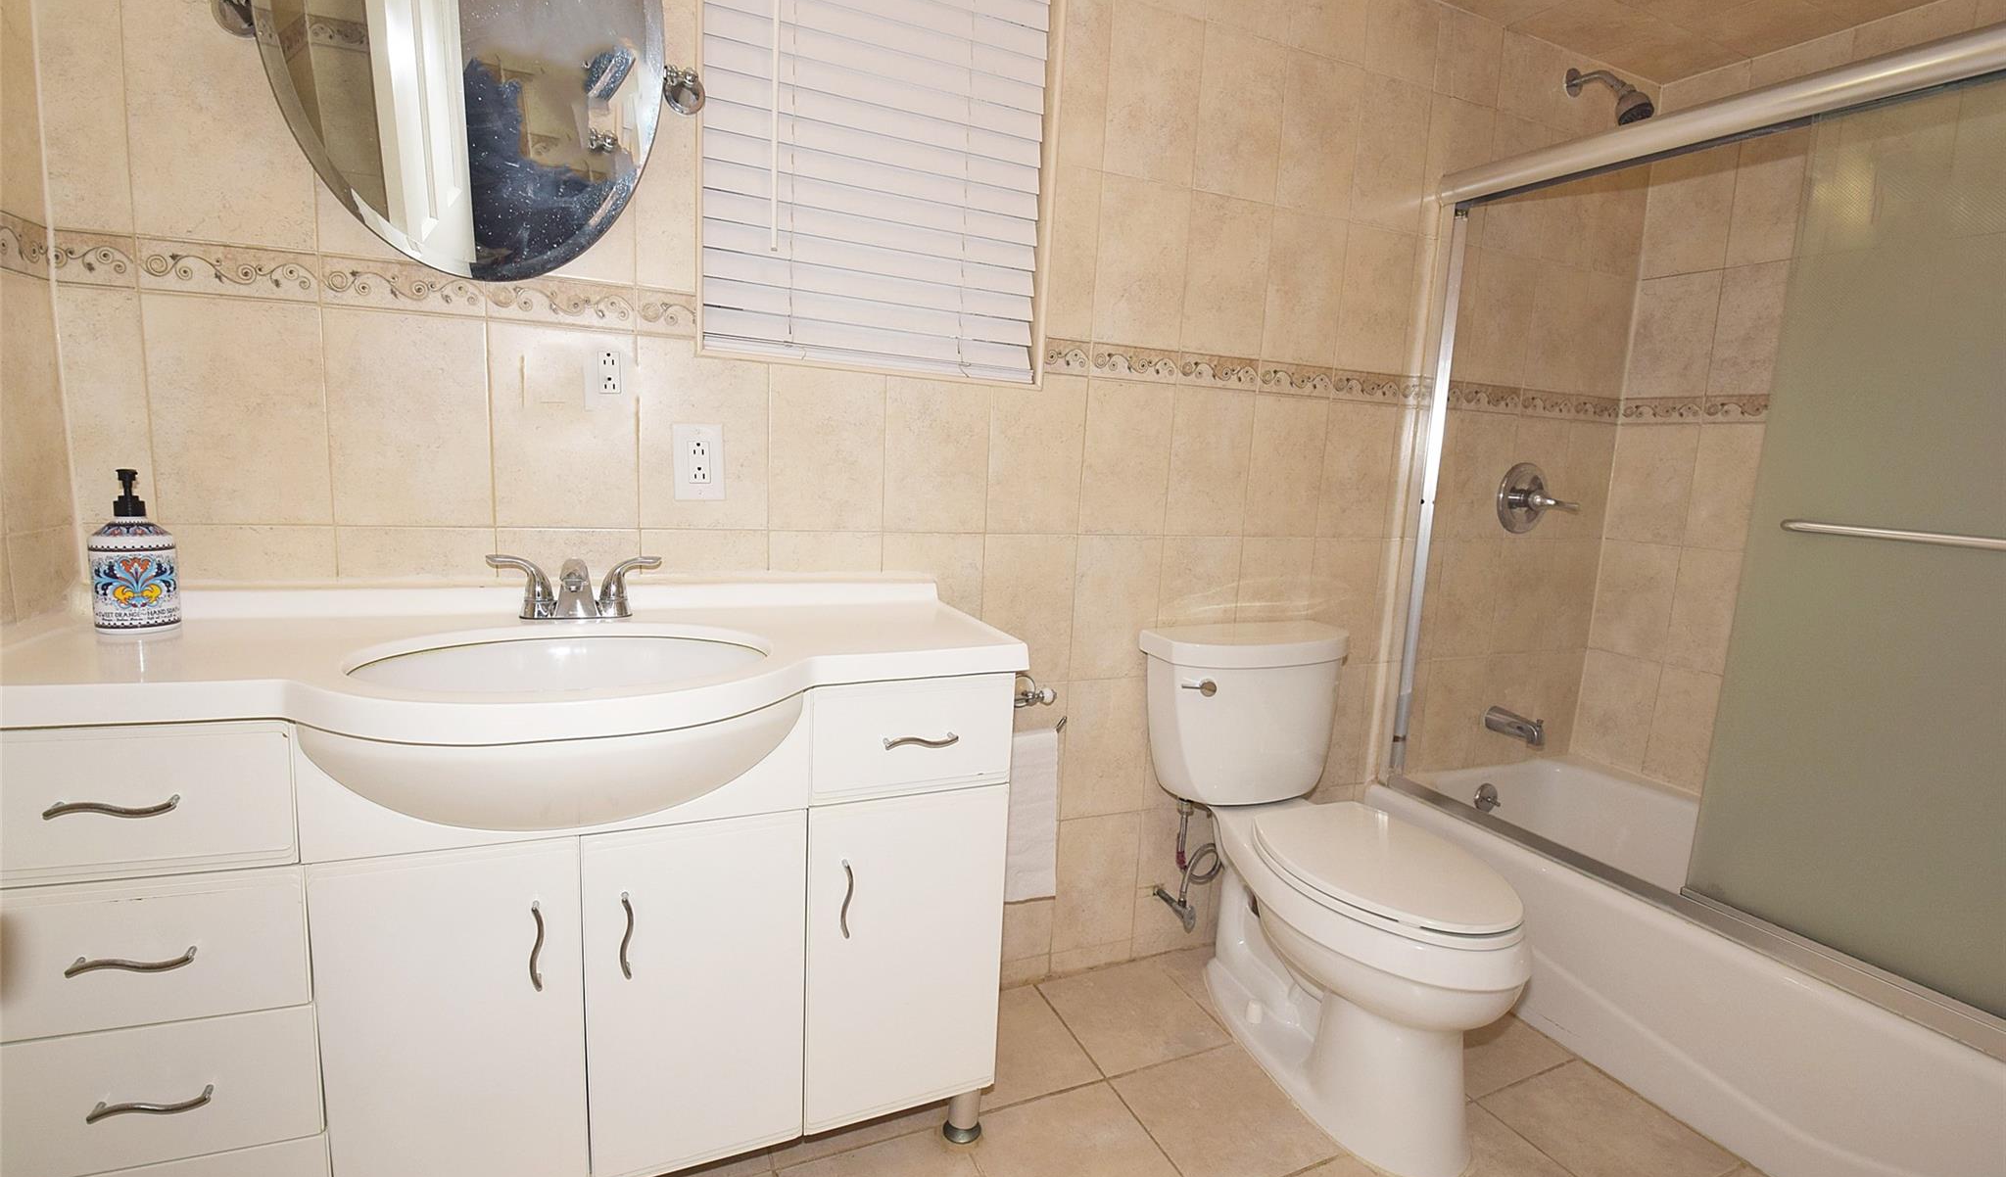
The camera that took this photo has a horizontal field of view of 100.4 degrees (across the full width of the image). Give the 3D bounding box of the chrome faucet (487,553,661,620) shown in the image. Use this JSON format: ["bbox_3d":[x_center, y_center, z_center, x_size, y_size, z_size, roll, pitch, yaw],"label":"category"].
[{"bbox_3d":[-0.650,0.001,1.273,0.243,0.096,0.125,-1,9,-22],"label":"chrome faucet"}]

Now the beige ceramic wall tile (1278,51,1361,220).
[{"bbox_3d":[0.659,-0.939,1.742,0.200,0.303,0.010,-1,9,-22],"label":"beige ceramic wall tile"}]

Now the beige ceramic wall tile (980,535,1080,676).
[{"bbox_3d":[0.050,0.044,1.683,0.202,0.307,0.010,-1,9,-22],"label":"beige ceramic wall tile"}]

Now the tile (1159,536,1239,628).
[{"bbox_3d":[0.425,0.039,1.817,0.200,0.303,0.010,-1,9,-22],"label":"tile"}]

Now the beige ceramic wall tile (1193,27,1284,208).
[{"bbox_3d":[0.479,-0.948,1.688,0.202,0.307,0.010,-1,9,-22],"label":"beige ceramic wall tile"}]

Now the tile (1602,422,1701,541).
[{"bbox_3d":[1.695,-0.272,2.186,0.010,0.303,0.194,-1,9,-21],"label":"tile"}]

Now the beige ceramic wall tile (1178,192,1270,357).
[{"bbox_3d":[0.468,-0.650,1.747,0.200,0.305,0.010,-1,9,-21],"label":"beige ceramic wall tile"}]

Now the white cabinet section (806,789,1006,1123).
[{"bbox_3d":[-0.210,0.507,1.399,0.297,0.497,0.380,-1,9,-23],"label":"white cabinet section"}]

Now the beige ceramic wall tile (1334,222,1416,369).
[{"bbox_3d":[0.857,-0.658,1.899,0.208,0.301,0.010,-1,9,-21],"label":"beige ceramic wall tile"}]

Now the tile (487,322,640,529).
[{"bbox_3d":[-0.688,-0.250,1.322,0.200,0.303,0.010,-1,9,-22],"label":"tile"}]

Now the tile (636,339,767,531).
[{"bbox_3d":[-0.501,-0.256,1.407,0.202,0.307,0.010,-1,9,-22],"label":"tile"}]

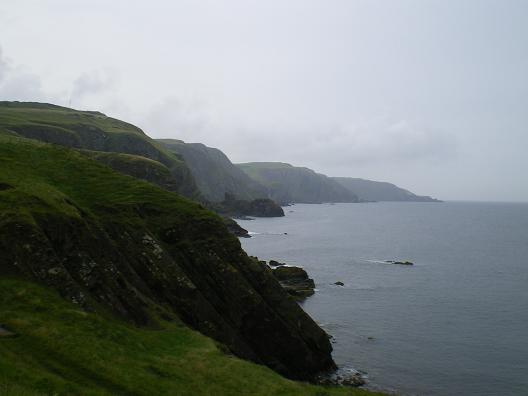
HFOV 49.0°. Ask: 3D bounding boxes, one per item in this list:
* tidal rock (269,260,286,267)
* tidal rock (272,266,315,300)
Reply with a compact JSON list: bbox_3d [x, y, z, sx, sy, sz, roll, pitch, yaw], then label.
[{"bbox_3d":[3.393,16.015,142.500,4.200,1.200,2.600,1,0,0],"label":"tidal rock"},{"bbox_3d":[5.163,14.820,105.000,8.200,3.900,8.500,1,0,0],"label":"tidal rock"}]

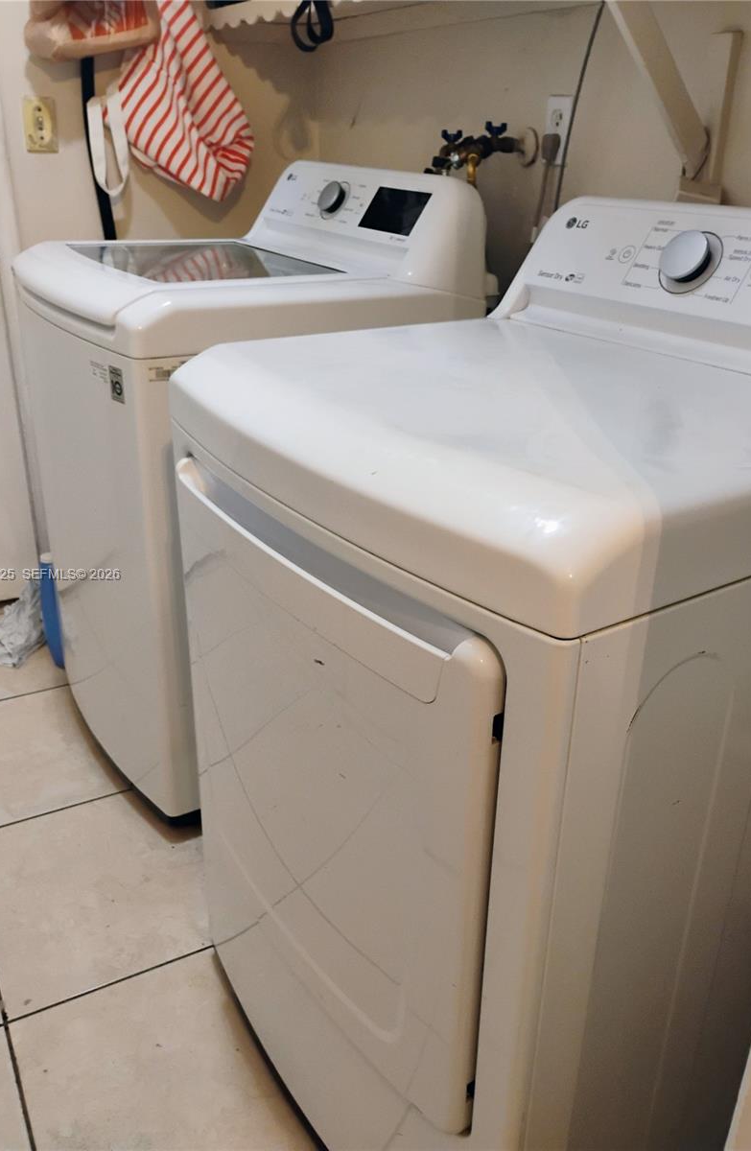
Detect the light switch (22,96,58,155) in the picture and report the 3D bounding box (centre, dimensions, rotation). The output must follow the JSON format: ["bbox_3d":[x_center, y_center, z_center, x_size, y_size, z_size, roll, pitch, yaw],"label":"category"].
[{"bbox_3d":[-0.784,-1.053,2.180,0.071,0.115,0.010,-14,29,-29],"label":"light switch"}]

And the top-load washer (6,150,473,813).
[{"bbox_3d":[-0.279,-0.214,1.911,0.700,1.130,0.690,-14,29,-29],"label":"top-load washer"}]

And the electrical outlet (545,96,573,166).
[{"bbox_3d":[0.331,-0.811,1.700,0.010,0.115,0.071,-14,29,-29],"label":"electrical outlet"}]

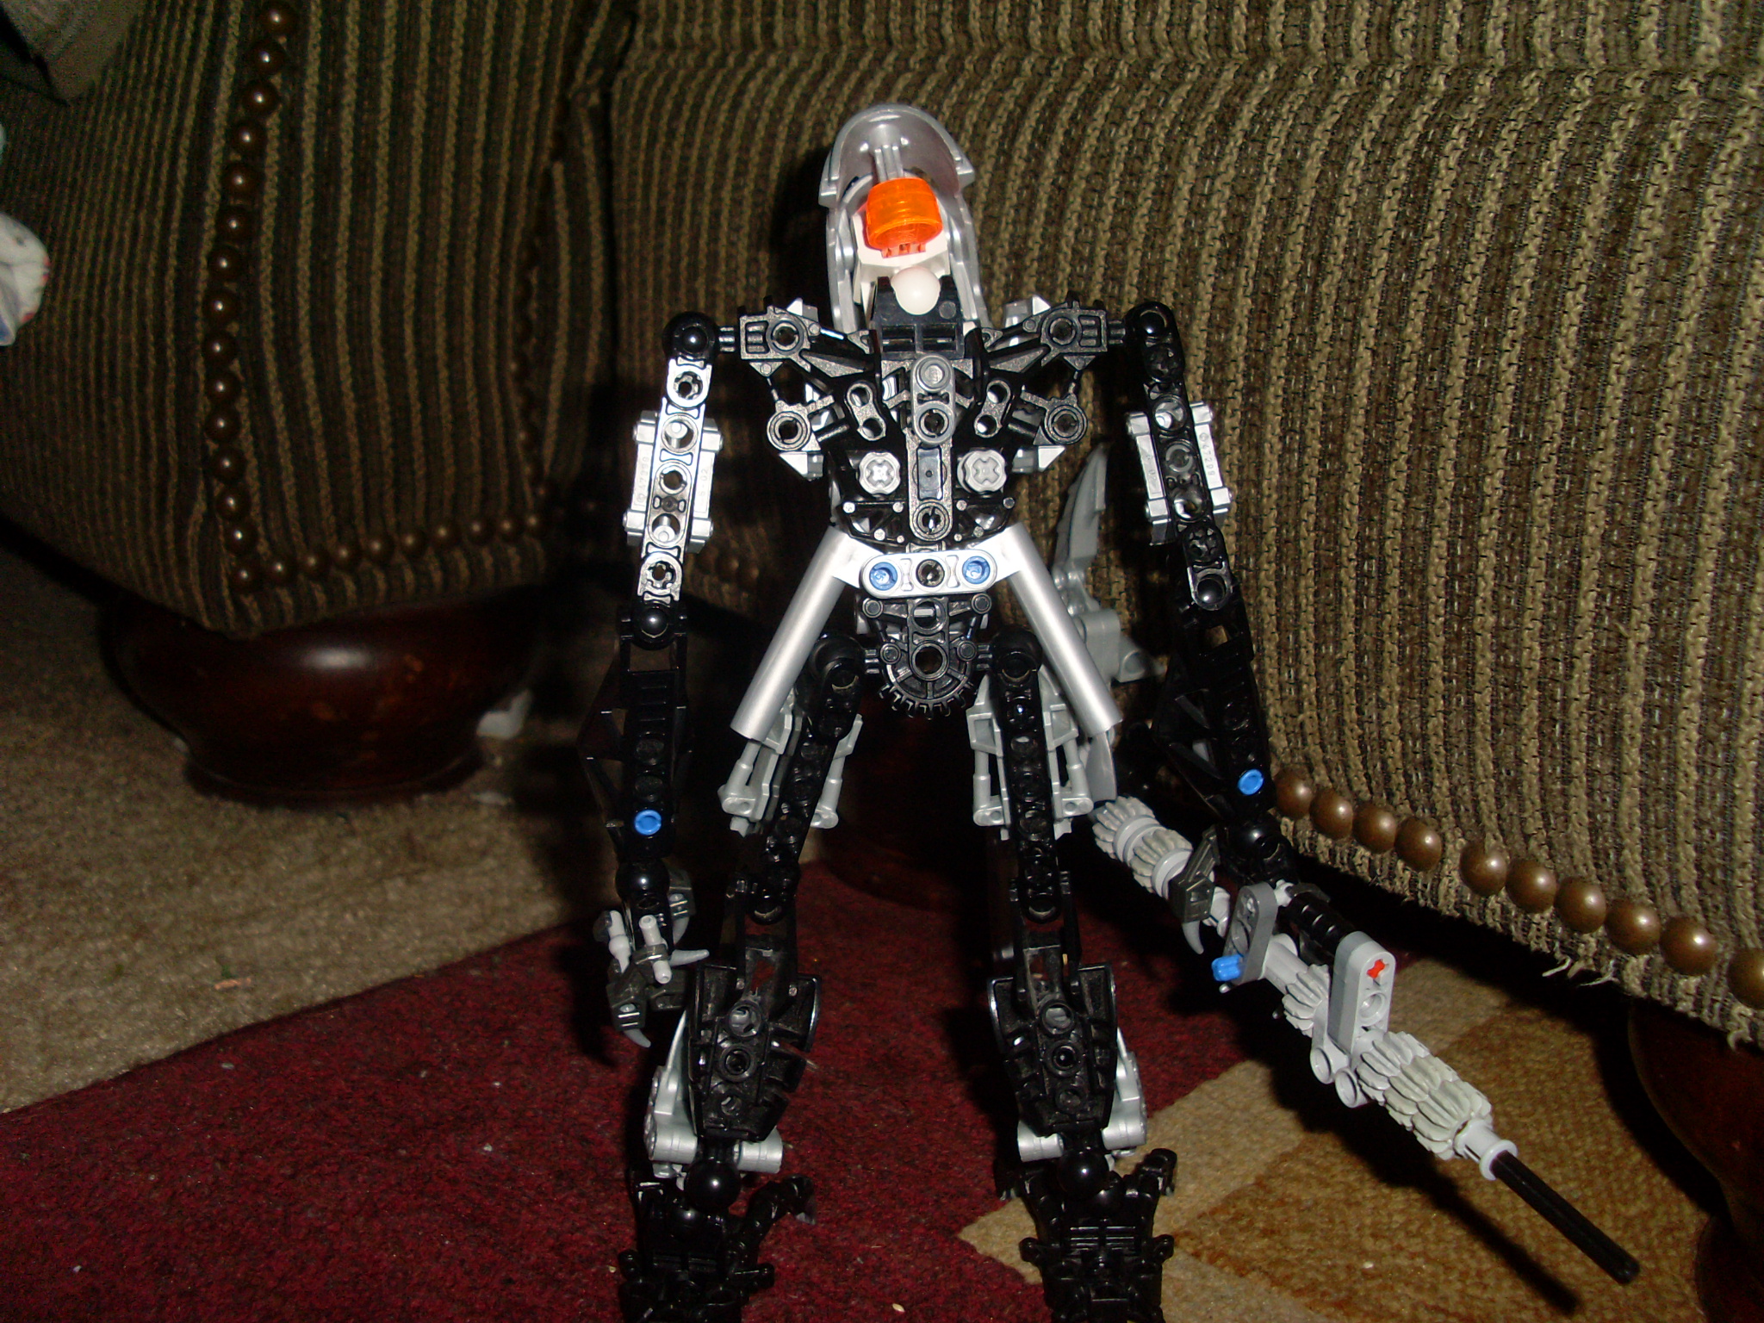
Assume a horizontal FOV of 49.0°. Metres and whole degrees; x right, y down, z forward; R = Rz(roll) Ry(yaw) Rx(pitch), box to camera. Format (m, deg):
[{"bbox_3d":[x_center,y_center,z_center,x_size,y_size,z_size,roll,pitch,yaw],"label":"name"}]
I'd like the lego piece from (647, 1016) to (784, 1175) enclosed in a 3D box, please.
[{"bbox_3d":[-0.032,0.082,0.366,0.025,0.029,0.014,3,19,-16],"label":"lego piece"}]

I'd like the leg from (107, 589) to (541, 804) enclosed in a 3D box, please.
[{"bbox_3d":[-0.187,0.001,0.656,0.142,0.070,0.142,-6,18,-18],"label":"leg"}]

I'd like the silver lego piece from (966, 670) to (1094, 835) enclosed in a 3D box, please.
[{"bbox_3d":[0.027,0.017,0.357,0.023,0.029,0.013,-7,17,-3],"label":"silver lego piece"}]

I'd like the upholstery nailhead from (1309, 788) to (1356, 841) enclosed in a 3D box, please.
[{"bbox_3d":[0.096,0.032,0.411,0.011,0.011,0.005,17,25,42],"label":"upholstery nailhead"}]

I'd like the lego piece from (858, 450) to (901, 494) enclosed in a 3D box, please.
[{"bbox_3d":[0.000,-0.033,0.342,0.007,0.007,0.007,0,6,0],"label":"lego piece"}]

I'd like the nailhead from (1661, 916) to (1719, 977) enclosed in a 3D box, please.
[{"bbox_3d":[0.160,0.057,0.385,0.006,0.011,0.011,-12,21,-35],"label":"nailhead"}]

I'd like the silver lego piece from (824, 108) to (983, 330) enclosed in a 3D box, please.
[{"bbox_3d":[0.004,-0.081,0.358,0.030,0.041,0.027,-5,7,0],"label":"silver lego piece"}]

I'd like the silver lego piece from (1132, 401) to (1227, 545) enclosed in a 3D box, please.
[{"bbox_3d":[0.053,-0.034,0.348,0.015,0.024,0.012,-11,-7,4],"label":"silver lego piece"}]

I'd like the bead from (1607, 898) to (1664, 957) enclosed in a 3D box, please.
[{"bbox_3d":[0.153,0.054,0.393,0.006,0.011,0.011,-12,21,-35],"label":"bead"}]

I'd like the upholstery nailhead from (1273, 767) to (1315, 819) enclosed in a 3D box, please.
[{"bbox_3d":[0.089,0.028,0.418,0.011,0.011,0.005,17,25,42],"label":"upholstery nailhead"}]

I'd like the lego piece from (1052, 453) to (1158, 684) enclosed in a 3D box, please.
[{"bbox_3d":[0.050,-0.022,0.440,0.023,0.055,0.012,-3,13,9],"label":"lego piece"}]

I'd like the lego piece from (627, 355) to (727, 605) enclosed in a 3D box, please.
[{"bbox_3d":[-0.036,-0.032,0.338,0.015,0.043,0.013,8,8,3],"label":"lego piece"}]

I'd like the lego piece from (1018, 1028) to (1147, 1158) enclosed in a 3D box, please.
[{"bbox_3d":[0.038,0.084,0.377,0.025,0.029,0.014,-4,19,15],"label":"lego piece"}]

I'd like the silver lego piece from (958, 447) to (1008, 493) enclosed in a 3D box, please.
[{"bbox_3d":[0.017,-0.033,0.331,0.007,0.007,0.008,-3,18,-8],"label":"silver lego piece"}]

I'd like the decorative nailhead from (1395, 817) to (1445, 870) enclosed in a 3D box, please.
[{"bbox_3d":[0.121,0.041,0.435,0.006,0.011,0.011,-12,21,-35],"label":"decorative nailhead"}]

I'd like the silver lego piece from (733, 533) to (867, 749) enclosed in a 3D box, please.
[{"bbox_3d":[-0.011,-0.003,0.334,0.015,0.038,0.007,26,3,-9],"label":"silver lego piece"}]

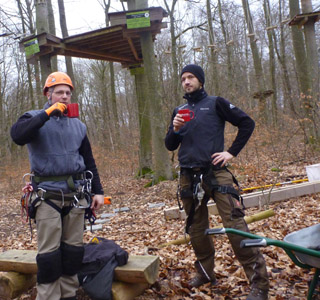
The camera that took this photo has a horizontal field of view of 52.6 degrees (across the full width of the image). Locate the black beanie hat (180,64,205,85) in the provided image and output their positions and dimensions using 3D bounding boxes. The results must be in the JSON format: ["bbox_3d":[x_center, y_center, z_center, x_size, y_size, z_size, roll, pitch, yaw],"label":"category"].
[{"bbox_3d":[0.261,-0.581,2.540,0.185,0.170,0.215,-6,-1,31],"label":"black beanie hat"}]

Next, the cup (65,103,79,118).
[{"bbox_3d":[-0.600,-0.265,2.200,0.112,0.093,0.082,-5,-1,-12],"label":"cup"}]

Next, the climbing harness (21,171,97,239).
[{"bbox_3d":[-0.731,0.380,2.340,0.490,0.430,0.330,-5,-1,-22],"label":"climbing harness"}]

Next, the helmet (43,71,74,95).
[{"bbox_3d":[-0.737,-0.485,2.360,0.220,0.170,0.275,-4,-1,-37],"label":"helmet"}]

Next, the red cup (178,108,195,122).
[{"bbox_3d":[0.191,-0.245,2.300,0.115,0.090,0.082,-5,-1,12],"label":"red cup"}]

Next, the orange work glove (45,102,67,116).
[{"bbox_3d":[-0.707,-0.272,2.200,0.150,0.100,0.095,-6,-1,28],"label":"orange work glove"}]

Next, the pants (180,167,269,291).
[{"bbox_3d":[0.481,0.577,2.470,0.580,0.940,0.370,-6,-1,19],"label":"pants"}]

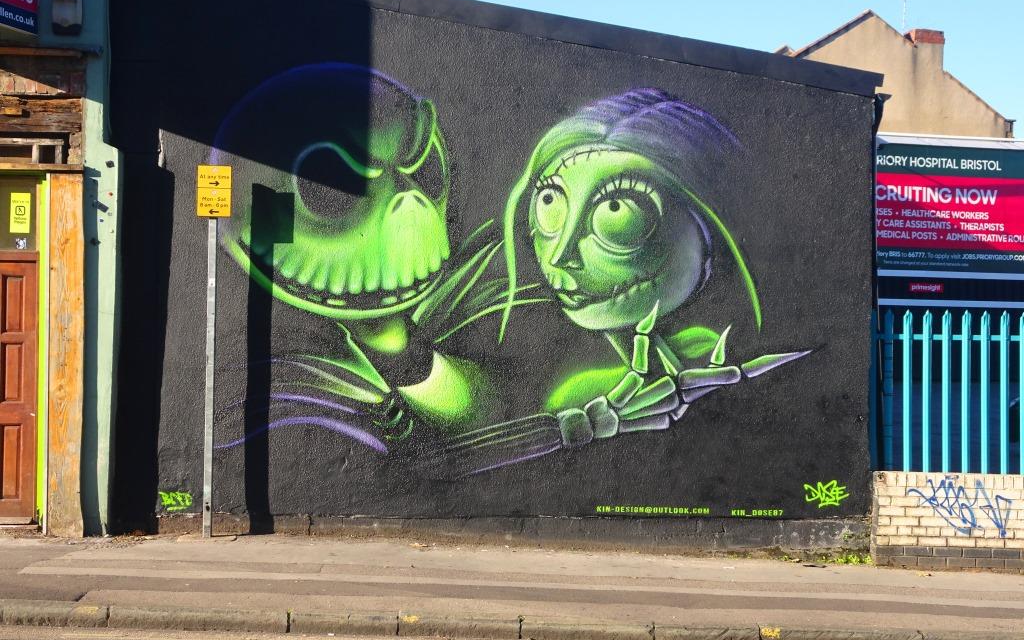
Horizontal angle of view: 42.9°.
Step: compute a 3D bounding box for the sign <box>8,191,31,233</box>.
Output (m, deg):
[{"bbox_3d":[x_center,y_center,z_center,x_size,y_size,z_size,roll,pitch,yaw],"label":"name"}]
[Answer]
[{"bbox_3d":[-3.719,-0.807,9.850,0.147,0.303,0.010,1,-1,0],"label":"sign"}]

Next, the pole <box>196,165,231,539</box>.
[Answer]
[{"bbox_3d":[-2.243,0.234,9.805,0.260,2.796,0.100,1,-1,-2],"label":"pole"}]

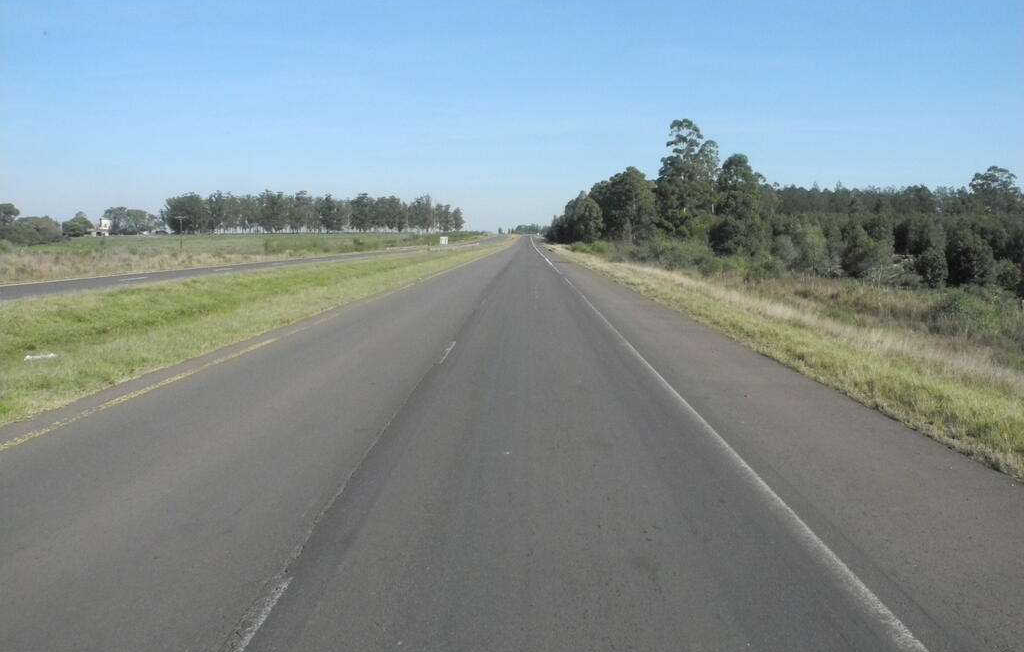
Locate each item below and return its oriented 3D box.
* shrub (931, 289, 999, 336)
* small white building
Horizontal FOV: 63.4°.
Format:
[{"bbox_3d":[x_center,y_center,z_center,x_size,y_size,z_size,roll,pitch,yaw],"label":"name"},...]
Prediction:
[{"bbox_3d":[13.140,-0.406,24.000,1.900,1.350,1.800,0,6,0],"label":"shrub"},{"bbox_3d":[-136.288,-33.035,275.000,6.600,6.500,6.000,-3,7,-26],"label":"small white building"}]

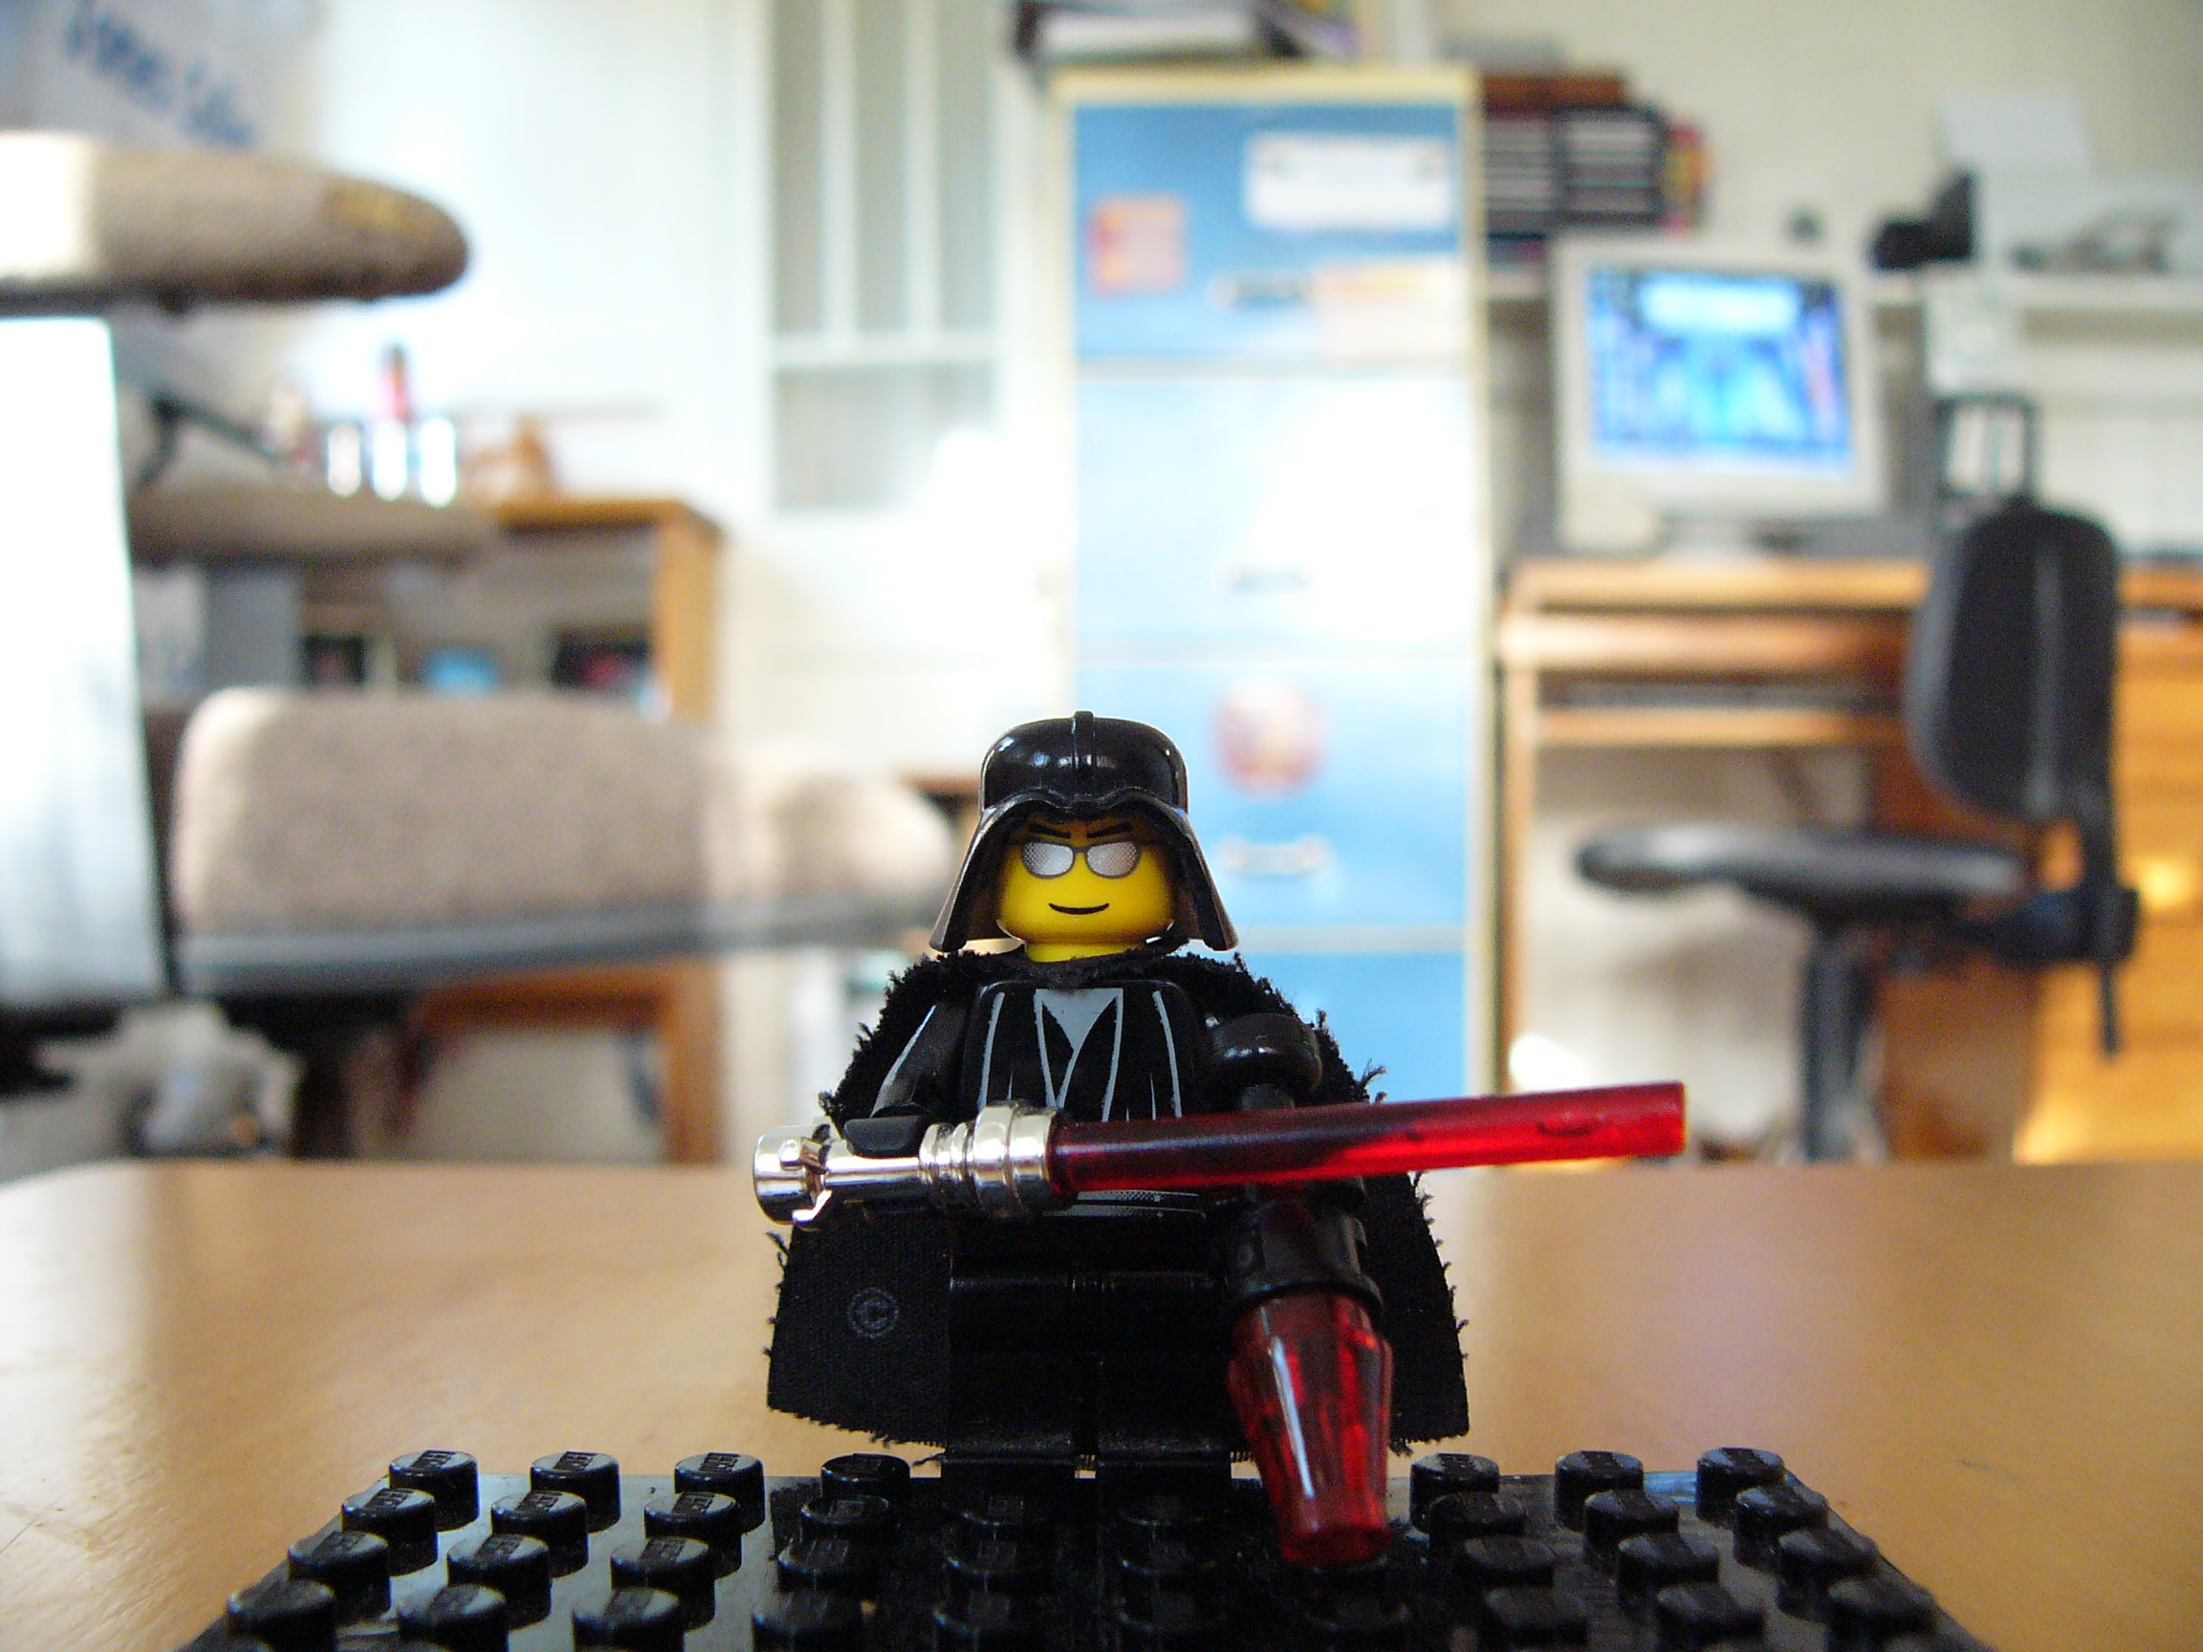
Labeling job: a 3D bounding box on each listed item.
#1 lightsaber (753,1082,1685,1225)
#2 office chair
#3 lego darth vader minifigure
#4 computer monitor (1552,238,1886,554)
[{"bbox_3d":[0.005,0.015,0.104,0.042,0.005,0.005,-5,-1,6],"label":"lightsaber"},{"bbox_3d":[0.690,0.090,2.150,0.560,0.790,0.530,0,-1,20],"label":"office chair"},{"bbox_3d":[0.001,0.015,0.122,0.039,0.043,0.029,0,-1,0],"label":"lego darth vader minifigure"},{"bbox_3d":[0.670,-0.465,2.670,0.360,0.365,0.350,0,-1,-7],"label":"computer monitor"}]

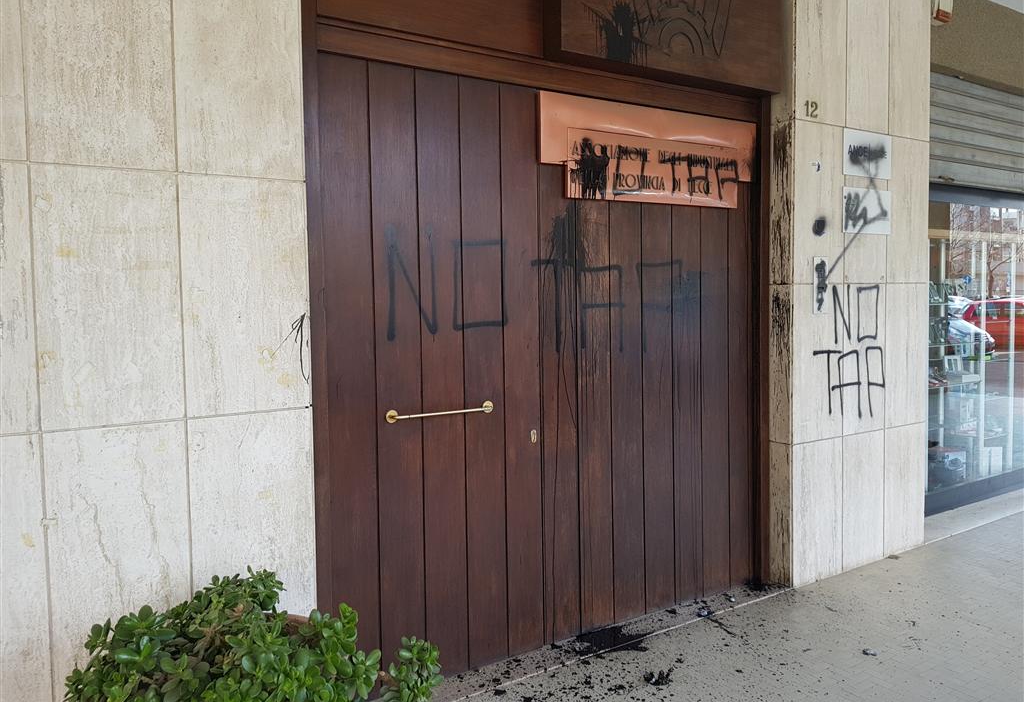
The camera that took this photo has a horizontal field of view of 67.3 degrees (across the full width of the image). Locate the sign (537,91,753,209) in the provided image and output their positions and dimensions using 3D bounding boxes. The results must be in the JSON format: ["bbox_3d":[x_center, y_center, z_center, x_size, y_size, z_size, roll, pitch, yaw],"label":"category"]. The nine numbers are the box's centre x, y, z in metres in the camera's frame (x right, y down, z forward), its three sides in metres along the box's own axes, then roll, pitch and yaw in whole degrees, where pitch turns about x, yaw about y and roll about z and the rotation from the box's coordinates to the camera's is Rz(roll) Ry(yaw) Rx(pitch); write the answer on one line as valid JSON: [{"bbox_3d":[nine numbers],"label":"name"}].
[{"bbox_3d":[0.707,-0.946,3.740,1.377,0.455,0.030,-3,4,-32],"label":"sign"}]

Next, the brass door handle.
[{"bbox_3d":[-0.275,0.254,3.163,0.493,0.053,0.058,-3,4,-32],"label":"brass door handle"}]

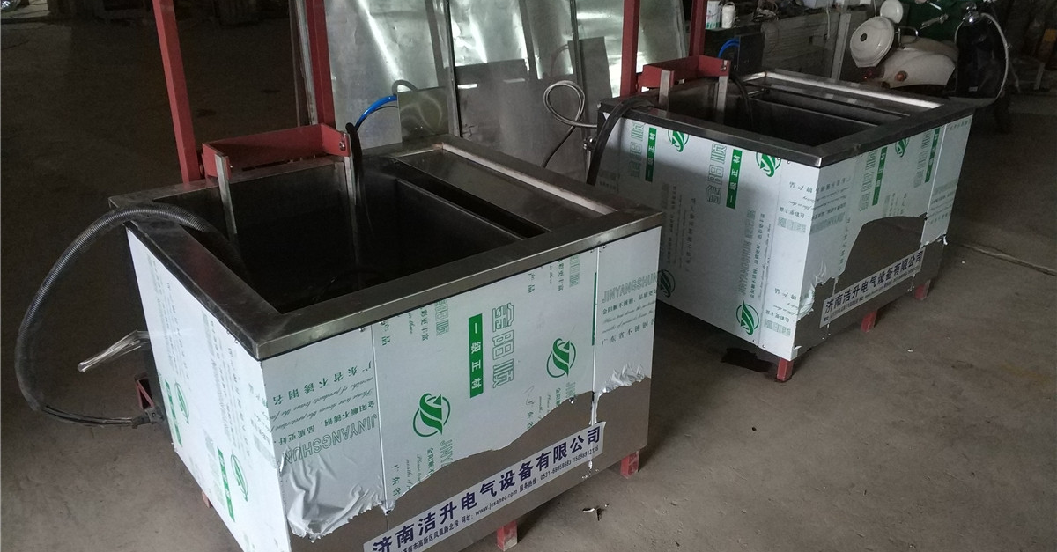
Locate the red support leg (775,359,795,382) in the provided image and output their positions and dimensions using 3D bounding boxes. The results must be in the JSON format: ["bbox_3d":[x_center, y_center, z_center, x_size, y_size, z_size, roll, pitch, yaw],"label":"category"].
[{"bbox_3d":[0.890,0.319,2.855,0.044,0.075,0.037,-20,32,-36],"label":"red support leg"}]

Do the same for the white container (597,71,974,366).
[{"bbox_3d":[1.071,-0.359,3.594,1.151,0.782,1.052,-19,31,-36],"label":"white container"}]

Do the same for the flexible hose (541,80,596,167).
[{"bbox_3d":[0.184,-0.649,3.542,0.252,0.387,0.161,0,25,0],"label":"flexible hose"}]

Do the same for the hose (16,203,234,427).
[{"bbox_3d":[-1.099,0.162,2.395,0.658,0.764,0.306,0,25,0],"label":"hose"}]

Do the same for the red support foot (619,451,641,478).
[{"bbox_3d":[0.293,0.541,2.379,0.044,0.072,0.037,-19,31,-35],"label":"red support foot"}]

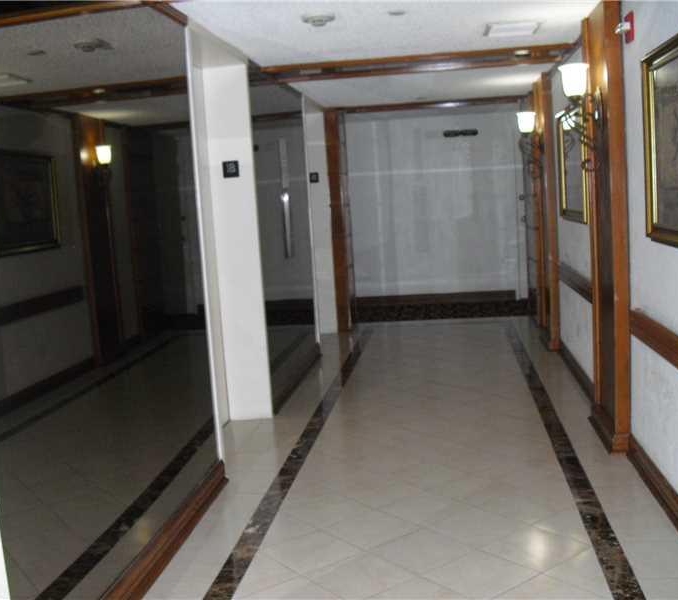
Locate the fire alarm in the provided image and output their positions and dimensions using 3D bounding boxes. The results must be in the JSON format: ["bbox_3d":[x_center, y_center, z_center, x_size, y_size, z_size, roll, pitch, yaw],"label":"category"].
[{"bbox_3d":[1.345,-1.281,3.932,0.063,0.133,0.158,-3,7,8],"label":"fire alarm"}]

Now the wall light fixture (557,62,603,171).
[{"bbox_3d":[1.319,-0.997,4.526,0.235,0.572,0.180,-3,7,8],"label":"wall light fixture"}]

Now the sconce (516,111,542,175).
[{"bbox_3d":[1.688,-1.375,7.335,0.220,0.576,0.180,-3,7,8],"label":"sconce"}]

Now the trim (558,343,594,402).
[{"bbox_3d":[1.758,0.492,6.210,0.027,0.144,1.930,-3,7,8],"label":"trim"}]

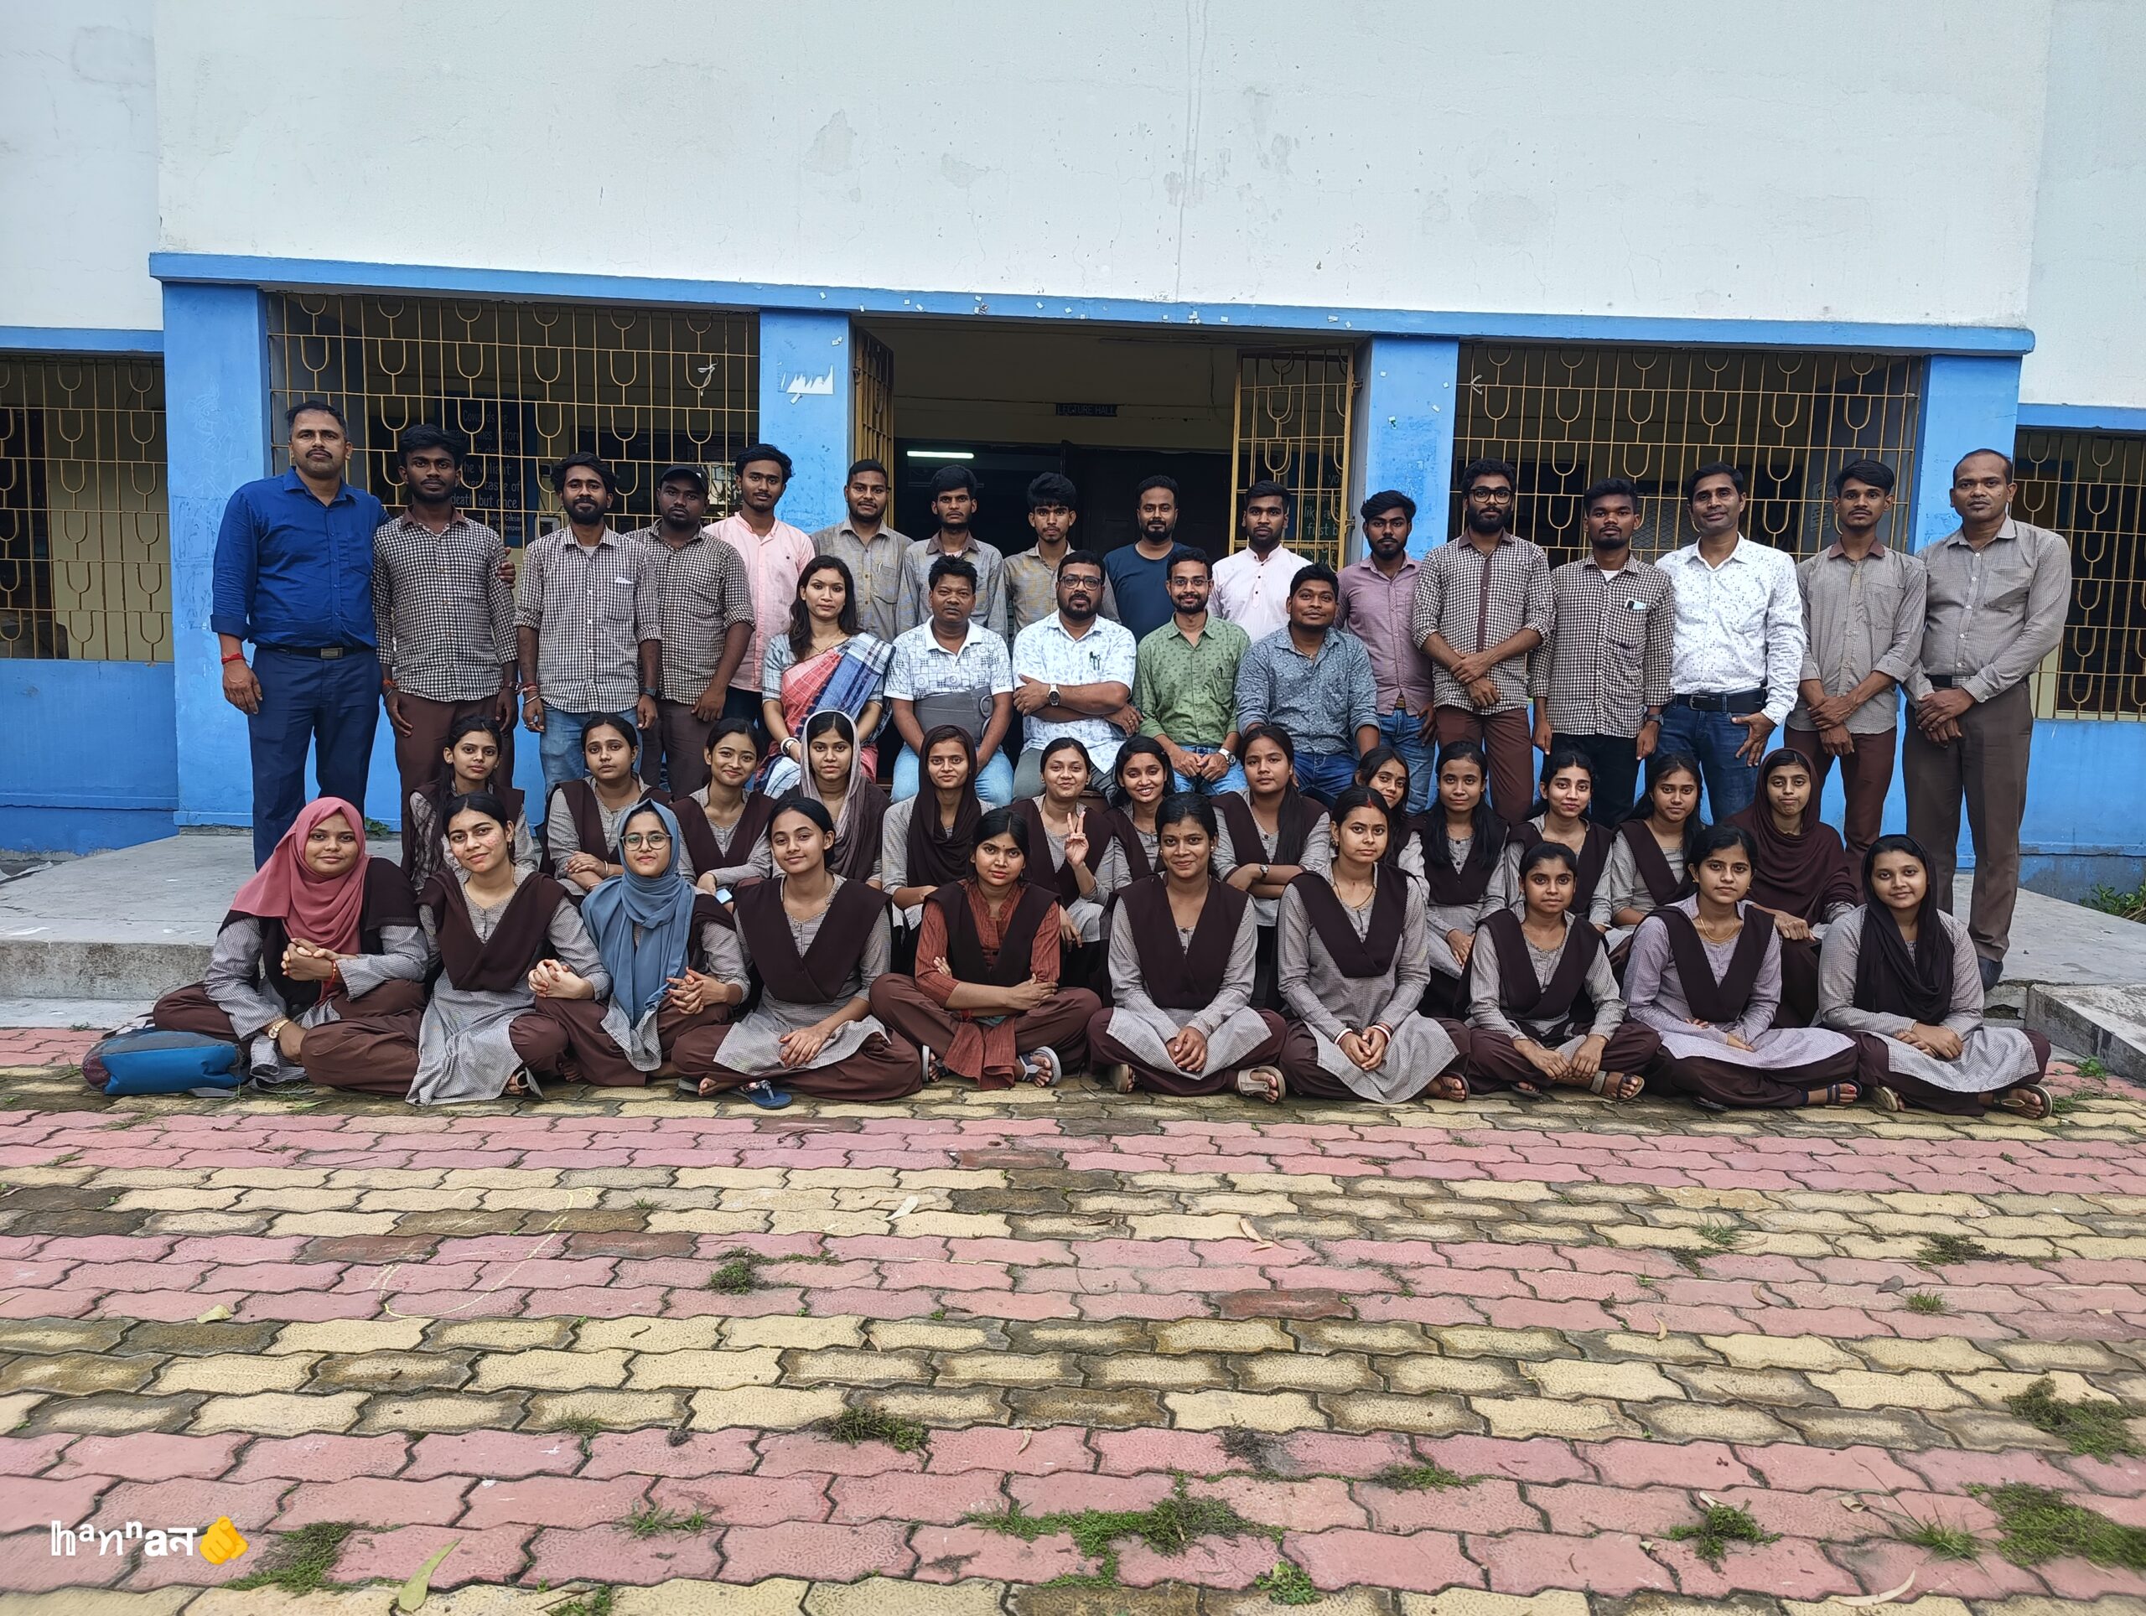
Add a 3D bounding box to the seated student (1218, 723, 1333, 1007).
[{"bbox_3d":[0.626,0.211,4.427,0.430,0.920,0.680,2,5,6],"label":"seated student"}]

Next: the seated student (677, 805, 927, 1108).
[{"bbox_3d":[-0.747,0.350,3.893,0.650,0.730,0.580,2,6,3],"label":"seated student"}]

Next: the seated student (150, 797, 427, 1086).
[{"bbox_3d":[-2.104,0.326,3.909,0.680,0.701,0.600,0,5,-20],"label":"seated student"}]

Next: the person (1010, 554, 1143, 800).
[{"bbox_3d":[0.009,-0.221,4.920,0.500,1.346,0.720,1,5,0],"label":"person"}]

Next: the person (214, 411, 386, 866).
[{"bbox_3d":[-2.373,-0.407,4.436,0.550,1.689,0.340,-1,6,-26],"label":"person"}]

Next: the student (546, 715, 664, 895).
[{"bbox_3d":[-1.425,0.177,4.358,0.430,0.885,0.680,0,5,-14],"label":"student"}]

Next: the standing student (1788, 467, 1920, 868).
[{"bbox_3d":[2.653,-0.325,4.834,0.460,1.705,0.300,4,6,23],"label":"standing student"}]

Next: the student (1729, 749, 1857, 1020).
[{"bbox_3d":[2.268,0.267,4.488,0.440,0.890,0.680,4,6,20],"label":"student"}]

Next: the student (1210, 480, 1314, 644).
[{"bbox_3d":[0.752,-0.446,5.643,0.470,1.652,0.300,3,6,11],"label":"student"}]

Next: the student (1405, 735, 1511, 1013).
[{"bbox_3d":[1.209,0.251,4.488,0.420,0.906,0.660,2,5,10],"label":"student"}]

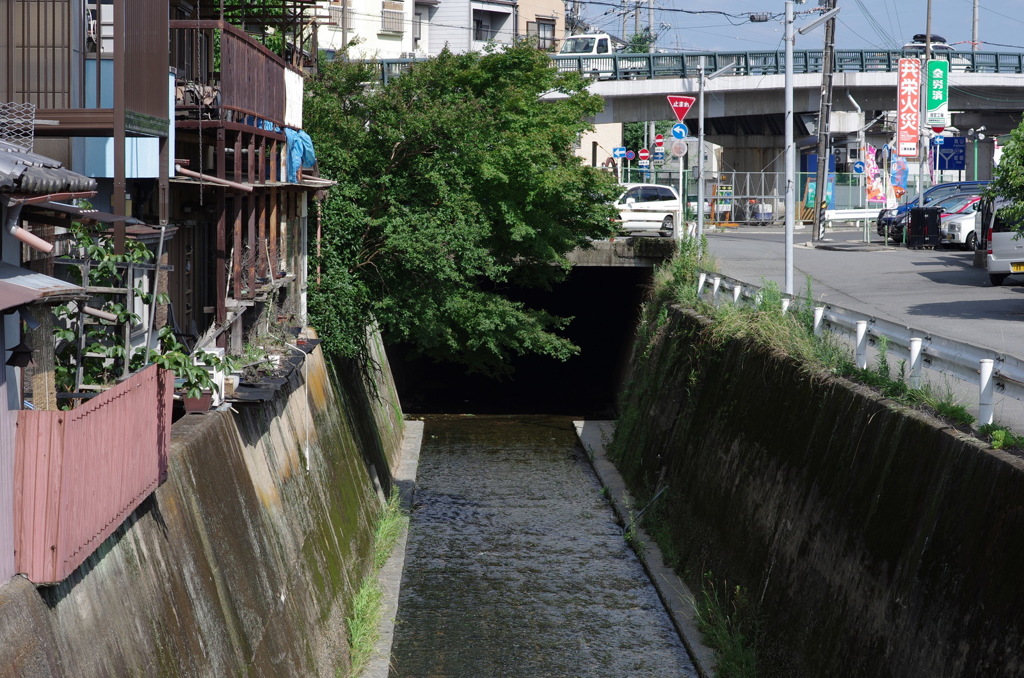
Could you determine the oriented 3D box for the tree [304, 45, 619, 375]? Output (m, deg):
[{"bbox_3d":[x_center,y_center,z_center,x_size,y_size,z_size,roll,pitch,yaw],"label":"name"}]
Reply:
[{"bbox_3d":[-0.966,-2.477,57.000,6.000,6.400,5.500,0,3,0],"label":"tree"}]

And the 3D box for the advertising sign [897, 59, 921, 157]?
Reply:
[{"bbox_3d":[12.367,-7.209,93.000,0.660,3.040,0.200,0,3,-9],"label":"advertising sign"}]

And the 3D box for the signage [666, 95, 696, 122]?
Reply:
[{"bbox_3d":[4.703,-6.367,82.500,0.790,0.700,0.060,0,3,-6],"label":"signage"}]

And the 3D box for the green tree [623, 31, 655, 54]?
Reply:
[{"bbox_3d":[6.554,-11.144,152.000,3.600,9.000,3.600,0,3,0],"label":"green tree"}]

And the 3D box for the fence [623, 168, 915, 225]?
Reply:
[{"bbox_3d":[9.898,-5.460,115.000,11.600,2.000,0.300,-1,3,-14],"label":"fence"}]

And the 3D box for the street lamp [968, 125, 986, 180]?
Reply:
[{"bbox_3d":[17.018,-5.761,109.000,0.660,4.100,0.500,0,3,0],"label":"street lamp"}]

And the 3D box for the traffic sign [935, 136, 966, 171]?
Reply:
[{"bbox_3d":[18.739,-7.967,128.000,1.580,1.420,0.080,0,3,6],"label":"traffic sign"}]

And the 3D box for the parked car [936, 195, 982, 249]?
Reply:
[{"bbox_3d":[14.895,-3.550,92.000,3.400,1.620,1.480,-1,3,-25],"label":"parked car"}]

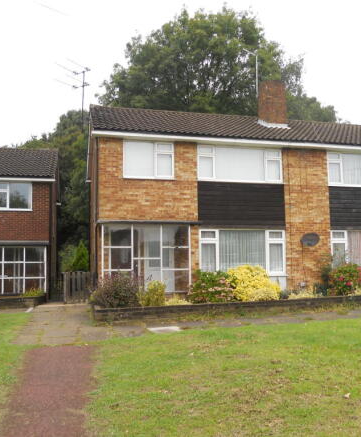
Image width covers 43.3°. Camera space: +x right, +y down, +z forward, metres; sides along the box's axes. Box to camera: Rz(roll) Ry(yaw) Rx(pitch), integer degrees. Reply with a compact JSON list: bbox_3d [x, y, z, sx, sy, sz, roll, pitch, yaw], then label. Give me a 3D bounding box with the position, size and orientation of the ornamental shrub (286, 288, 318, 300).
[{"bbox_3d":[3.295,2.034,12.257,0.900,0.290,0.650,1,-6,-15],"label":"ornamental shrub"}]

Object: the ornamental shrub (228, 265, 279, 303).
[{"bbox_3d":[1.963,1.723,12.143,1.380,0.958,1.100,1,-6,-15],"label":"ornamental shrub"}]

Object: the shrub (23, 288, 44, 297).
[{"bbox_3d":[-5.384,2.772,16.752,0.850,0.382,0.600,1,-6,-12],"label":"shrub"}]

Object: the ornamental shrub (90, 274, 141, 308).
[{"bbox_3d":[-1.580,1.778,11.045,1.250,0.805,1.000,1,-6,-15],"label":"ornamental shrub"}]

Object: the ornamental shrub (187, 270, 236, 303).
[{"bbox_3d":[0.788,1.782,11.826,1.280,0.828,1.050,1,-6,-15],"label":"ornamental shrub"}]

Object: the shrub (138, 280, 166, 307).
[{"bbox_3d":[-0.707,1.838,11.114,0.680,0.639,0.620,1,-6,-15],"label":"shrub"}]

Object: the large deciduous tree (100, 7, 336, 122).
[{"bbox_3d":[2.180,-5.091,29.604,15.500,18.031,14.000,1,-6,-15],"label":"large deciduous tree"}]

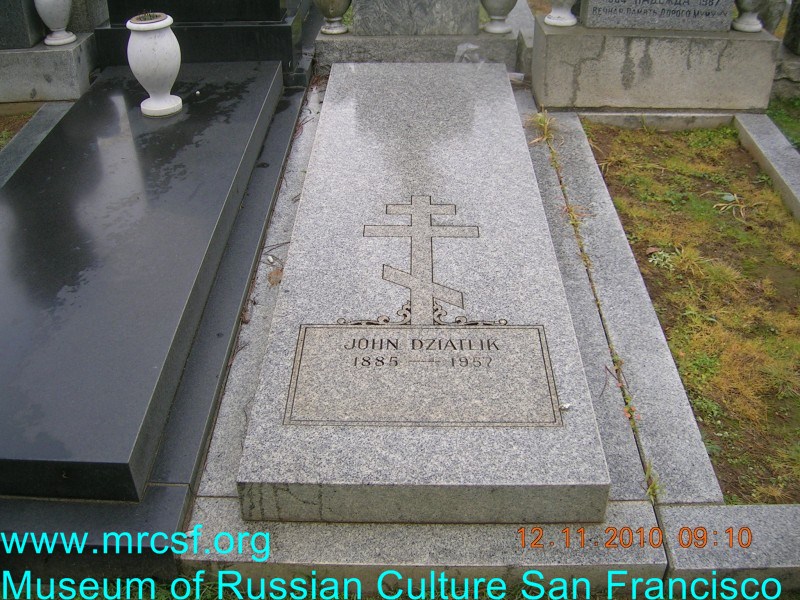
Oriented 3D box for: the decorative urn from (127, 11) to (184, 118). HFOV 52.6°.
[{"bbox_3d":[-0.859,-0.824,2.848,0.185,0.317,0.185,0,37,0],"label":"decorative urn"}]

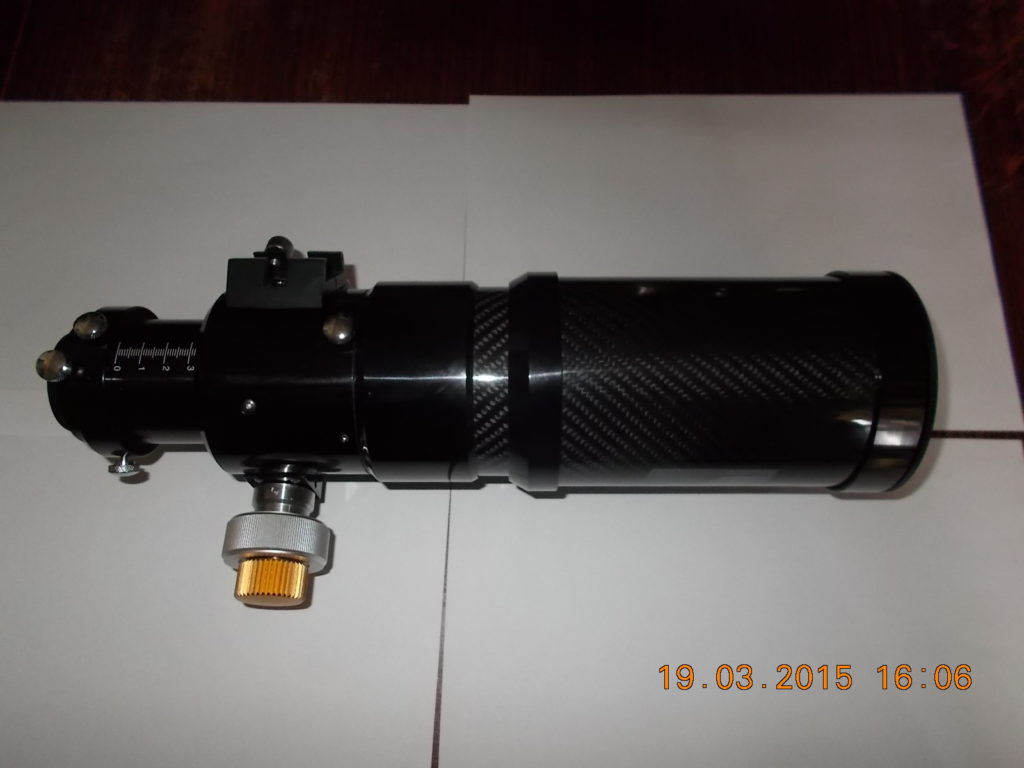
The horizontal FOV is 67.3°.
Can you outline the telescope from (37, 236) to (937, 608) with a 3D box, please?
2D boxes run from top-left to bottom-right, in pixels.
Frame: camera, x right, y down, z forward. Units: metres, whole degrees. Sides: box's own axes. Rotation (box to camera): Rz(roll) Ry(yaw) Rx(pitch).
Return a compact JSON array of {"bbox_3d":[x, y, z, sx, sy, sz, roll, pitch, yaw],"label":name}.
[{"bbox_3d":[-0.014,0.016,0.348,0.354,0.113,0.162,0,73,0],"label":"telescope"}]

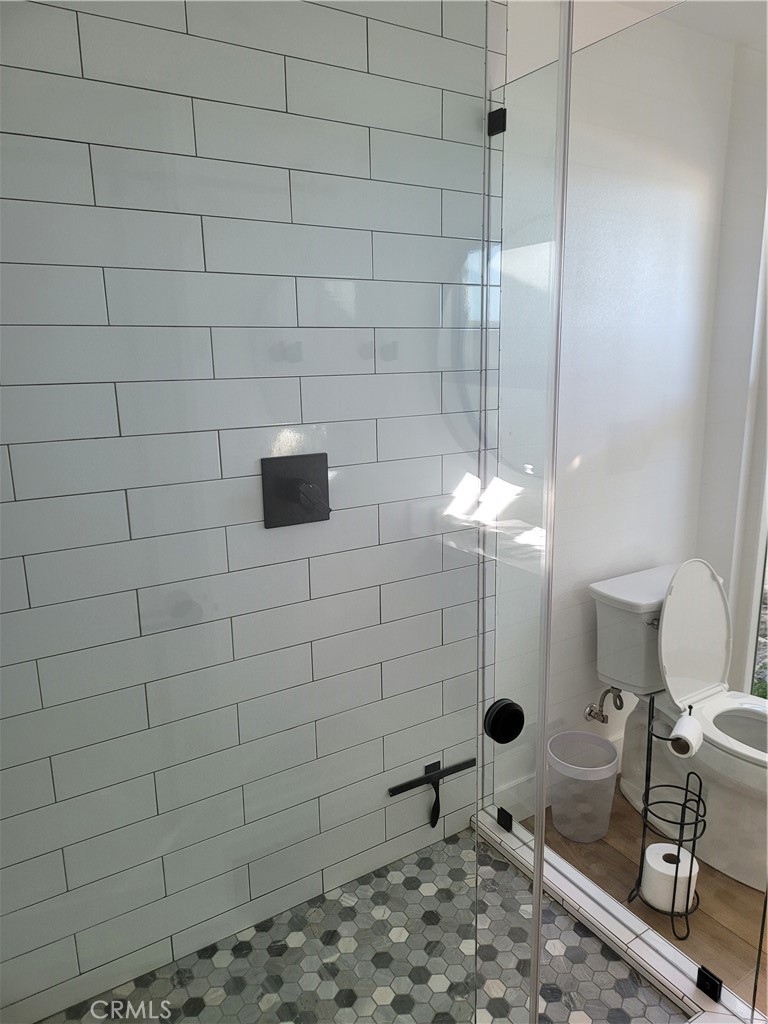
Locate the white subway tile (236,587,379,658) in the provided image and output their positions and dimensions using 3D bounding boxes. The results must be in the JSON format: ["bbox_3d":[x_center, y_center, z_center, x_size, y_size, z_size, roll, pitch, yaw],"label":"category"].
[{"bbox_3d":[-0.173,0.256,1.805,0.390,0.101,0.010,-9,15,-32],"label":"white subway tile"}]

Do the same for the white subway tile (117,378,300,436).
[{"bbox_3d":[-0.350,-0.223,1.591,0.392,0.102,0.009,-9,15,-32],"label":"white subway tile"}]

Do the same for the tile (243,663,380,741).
[{"bbox_3d":[-0.169,0.460,1.861,0.392,0.102,0.009,-9,15,-32],"label":"tile"}]

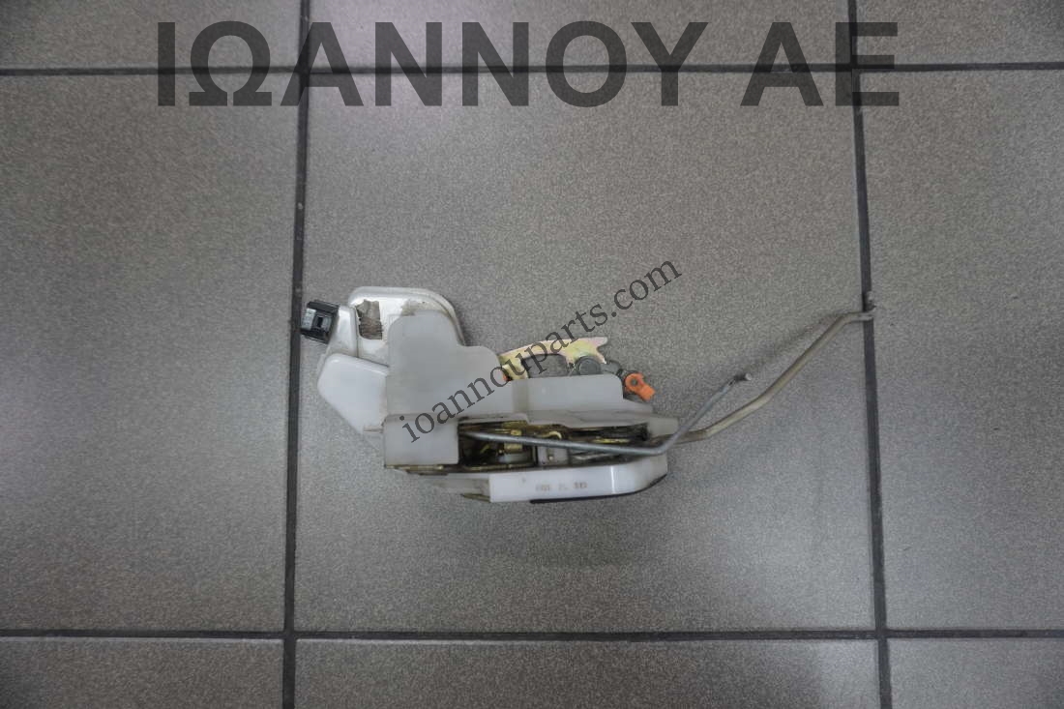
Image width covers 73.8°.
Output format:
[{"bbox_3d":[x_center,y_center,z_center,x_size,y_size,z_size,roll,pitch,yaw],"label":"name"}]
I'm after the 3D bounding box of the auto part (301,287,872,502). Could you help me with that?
[{"bbox_3d":[0.030,0.022,0.388,0.313,0.060,0.118,0,85,0],"label":"auto part"}]

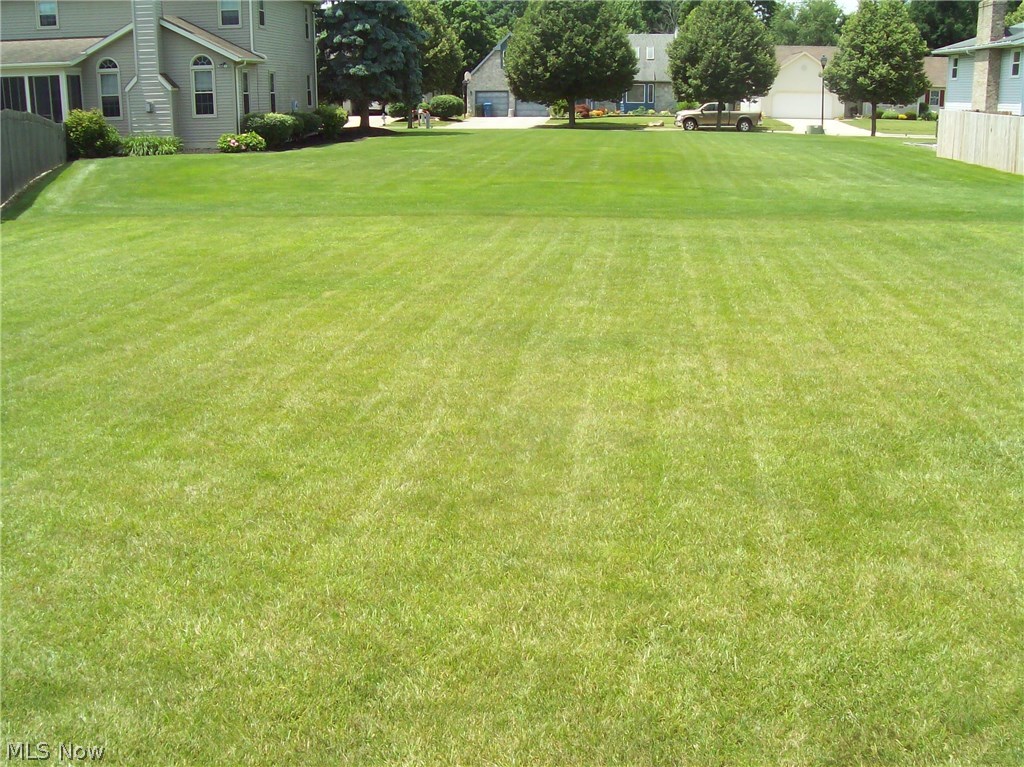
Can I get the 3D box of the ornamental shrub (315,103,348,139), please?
[{"bbox_3d":[-7.785,-11.375,46.000,1.469,1.470,1.400,2,15,6],"label":"ornamental shrub"}]

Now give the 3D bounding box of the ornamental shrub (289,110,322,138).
[{"bbox_3d":[-8.443,-10.665,43.800,1.317,1.077,1.300,2,15,6],"label":"ornamental shrub"}]

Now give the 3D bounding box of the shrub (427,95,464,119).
[{"bbox_3d":[-5.282,-22.134,85.000,3.035,1.885,2.700,2,15,6],"label":"shrub"}]

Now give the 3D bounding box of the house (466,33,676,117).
[{"bbox_3d":[5.797,-26.833,93.000,18.146,6.680,10.500,2,15,6],"label":"house"}]

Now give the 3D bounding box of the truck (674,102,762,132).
[{"bbox_3d":[13.845,-17.932,71.700,5.820,1.899,2.020,2,15,6],"label":"truck"}]

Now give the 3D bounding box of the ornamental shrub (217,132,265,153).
[{"bbox_3d":[-8.856,-7.907,34.900,1.639,0.587,1.000,2,15,6],"label":"ornamental shrub"}]

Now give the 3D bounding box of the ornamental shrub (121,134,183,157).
[{"bbox_3d":[-11.633,-7.697,34.400,2.004,0.632,1.100,2,15,6],"label":"ornamental shrub"}]

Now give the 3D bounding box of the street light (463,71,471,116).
[{"bbox_3d":[-3.716,-23.694,87.000,0.700,3.608,0.700,0,15,0],"label":"street light"}]

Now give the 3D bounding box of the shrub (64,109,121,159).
[{"bbox_3d":[-13.327,-7.978,33.900,1.784,1.484,1.600,2,15,6],"label":"shrub"}]

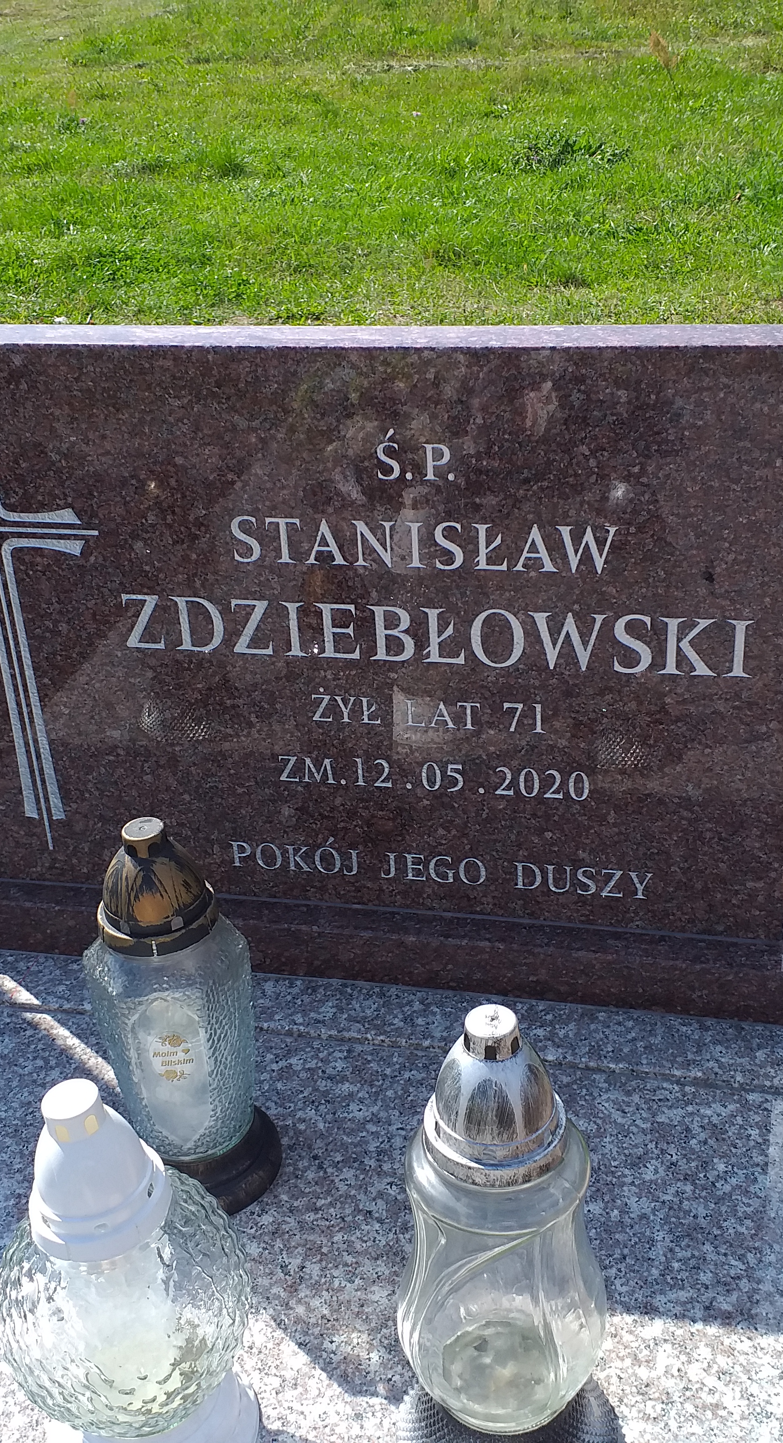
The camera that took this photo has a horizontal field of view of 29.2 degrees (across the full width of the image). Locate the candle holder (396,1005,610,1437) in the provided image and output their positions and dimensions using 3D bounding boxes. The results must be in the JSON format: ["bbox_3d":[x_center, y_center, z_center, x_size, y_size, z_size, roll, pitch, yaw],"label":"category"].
[{"bbox_3d":[0.067,0.323,0.933,0.147,0.348,0.147,-2,28,3],"label":"candle holder"}]

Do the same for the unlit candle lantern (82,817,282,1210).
[{"bbox_3d":[-0.173,0.221,1.177,0.140,0.324,0.140,-9,29,-10],"label":"unlit candle lantern"}]

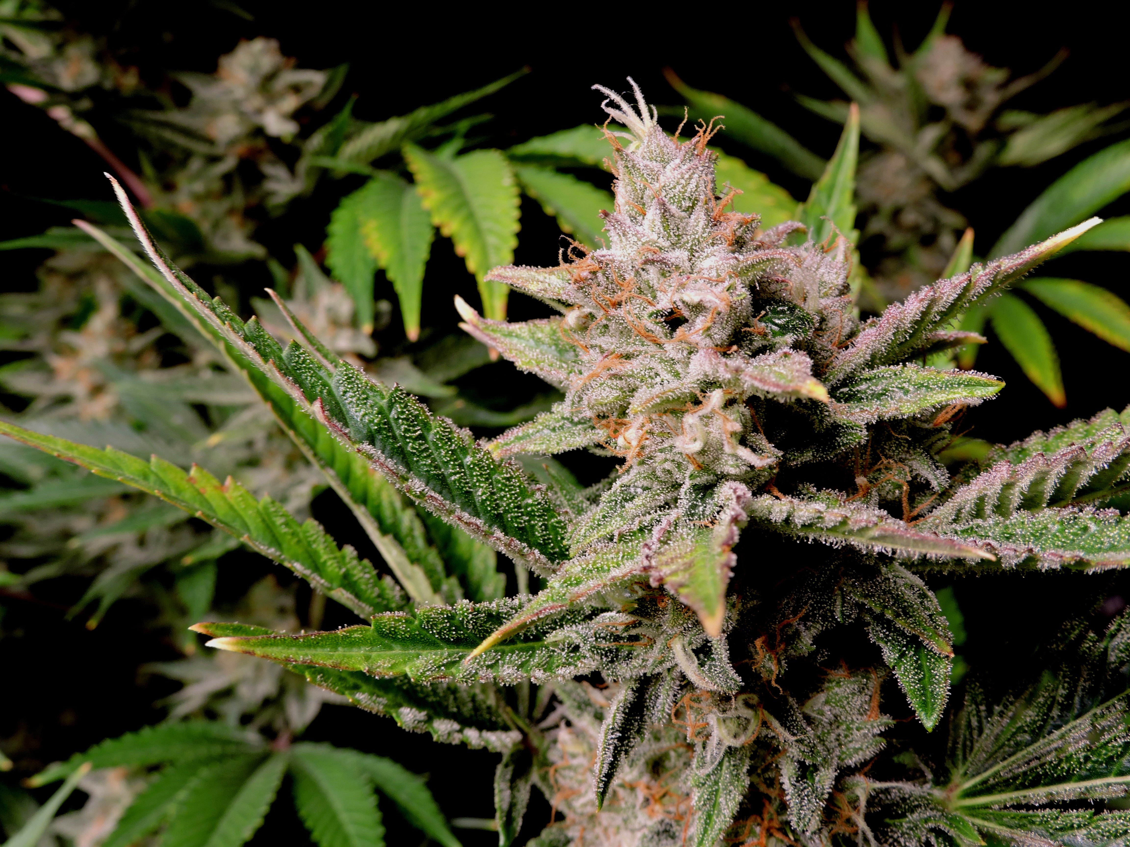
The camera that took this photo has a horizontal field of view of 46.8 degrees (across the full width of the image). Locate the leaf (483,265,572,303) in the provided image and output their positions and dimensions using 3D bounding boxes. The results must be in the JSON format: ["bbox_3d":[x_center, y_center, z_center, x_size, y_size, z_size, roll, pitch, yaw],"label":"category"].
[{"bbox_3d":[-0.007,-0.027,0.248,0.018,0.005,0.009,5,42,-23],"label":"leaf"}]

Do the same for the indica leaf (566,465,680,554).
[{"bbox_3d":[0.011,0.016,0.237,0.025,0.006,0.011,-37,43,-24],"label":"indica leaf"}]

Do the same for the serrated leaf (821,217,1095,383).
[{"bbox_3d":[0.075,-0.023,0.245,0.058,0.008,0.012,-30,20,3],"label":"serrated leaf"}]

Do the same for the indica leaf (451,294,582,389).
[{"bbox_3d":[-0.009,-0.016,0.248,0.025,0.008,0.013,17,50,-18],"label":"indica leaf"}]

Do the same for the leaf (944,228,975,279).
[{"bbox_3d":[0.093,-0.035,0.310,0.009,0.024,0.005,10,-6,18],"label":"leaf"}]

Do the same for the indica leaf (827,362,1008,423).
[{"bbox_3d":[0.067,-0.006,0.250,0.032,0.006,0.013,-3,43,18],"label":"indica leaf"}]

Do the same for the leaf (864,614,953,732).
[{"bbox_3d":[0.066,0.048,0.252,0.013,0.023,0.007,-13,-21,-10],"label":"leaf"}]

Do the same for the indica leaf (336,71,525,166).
[{"bbox_3d":[-0.044,-0.101,0.430,0.072,0.009,0.016,-27,34,6],"label":"indica leaf"}]

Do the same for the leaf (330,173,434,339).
[{"bbox_3d":[-0.058,-0.053,0.415,0.034,0.057,0.018,-3,-20,-1],"label":"leaf"}]

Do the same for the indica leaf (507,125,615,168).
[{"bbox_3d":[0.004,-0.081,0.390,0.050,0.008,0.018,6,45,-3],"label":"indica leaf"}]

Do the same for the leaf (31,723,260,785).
[{"bbox_3d":[-0.127,0.102,0.398,0.066,0.014,0.019,-1,29,-13],"label":"leaf"}]

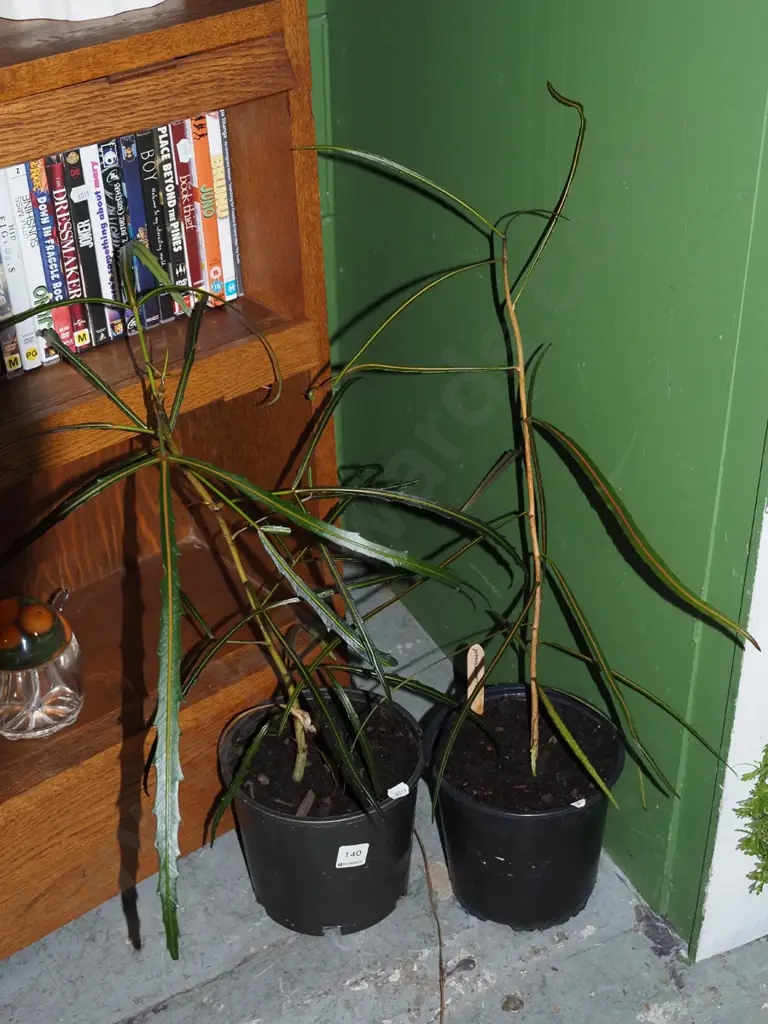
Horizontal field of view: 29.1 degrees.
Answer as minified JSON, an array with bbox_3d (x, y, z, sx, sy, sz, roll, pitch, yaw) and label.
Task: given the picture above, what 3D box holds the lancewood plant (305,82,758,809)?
[{"bbox_3d":[0.114,0.007,1.315,0.280,0.660,0.470,-16,37,-20],"label":"lancewood plant"}]

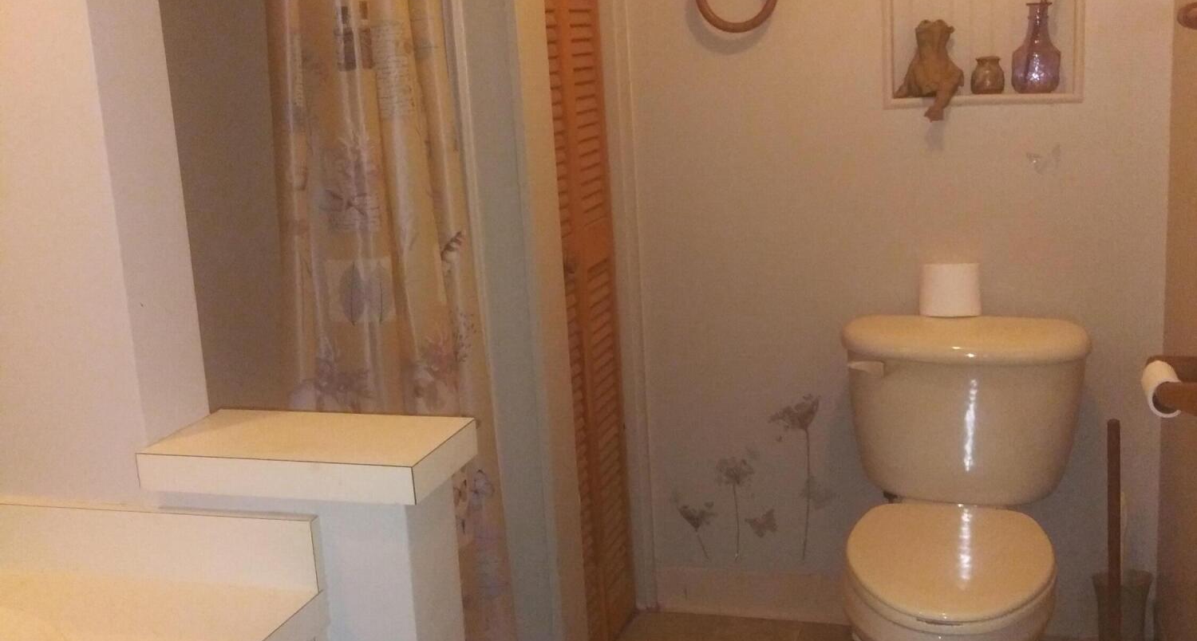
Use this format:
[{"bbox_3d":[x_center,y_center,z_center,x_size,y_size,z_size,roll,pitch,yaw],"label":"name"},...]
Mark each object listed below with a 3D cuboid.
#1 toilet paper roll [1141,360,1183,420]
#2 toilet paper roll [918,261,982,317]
[{"bbox_3d":[0.784,0.093,1.728,0.058,0.058,0.105,1,13,19],"label":"toilet paper roll"},{"bbox_3d":[0.705,-0.061,2.490,0.117,0.100,0.117,1,13,19],"label":"toilet paper roll"}]

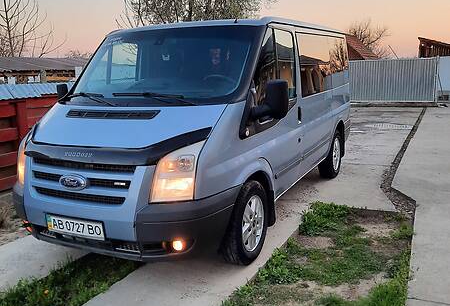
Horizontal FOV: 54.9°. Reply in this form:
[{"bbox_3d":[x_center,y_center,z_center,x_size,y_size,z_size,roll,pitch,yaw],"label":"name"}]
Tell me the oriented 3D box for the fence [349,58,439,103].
[{"bbox_3d":[6.347,-2.773,16.741,3.350,1.650,0.060,3,12,24],"label":"fence"}]

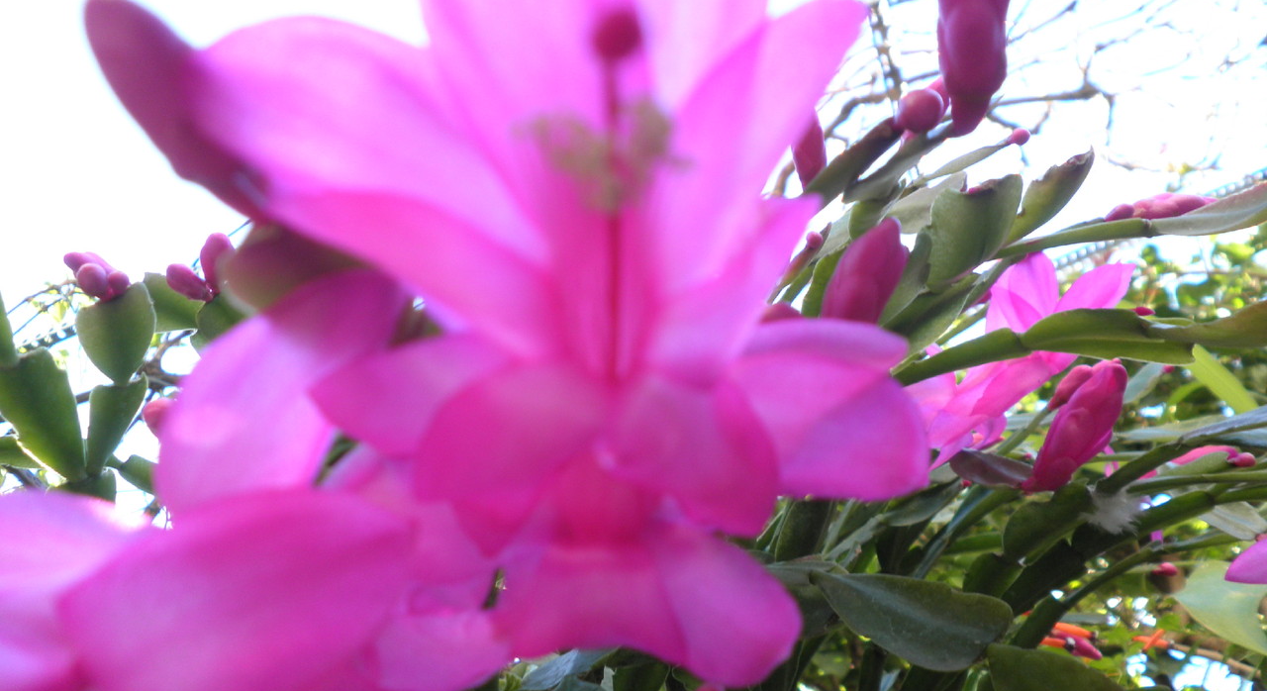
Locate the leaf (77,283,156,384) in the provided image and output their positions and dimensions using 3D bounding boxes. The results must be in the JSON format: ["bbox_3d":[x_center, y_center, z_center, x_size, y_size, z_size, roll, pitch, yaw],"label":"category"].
[{"bbox_3d":[-0.157,-0.004,0.290,0.024,0.030,0.006,2,-3,-6],"label":"leaf"}]

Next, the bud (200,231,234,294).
[{"bbox_3d":[-0.136,-0.027,0.310,0.012,0.021,0.012,6,-3,0],"label":"bud"}]

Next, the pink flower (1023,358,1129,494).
[{"bbox_3d":[0.102,0.019,0.220,0.017,0.035,0.015,35,6,0],"label":"pink flower"}]

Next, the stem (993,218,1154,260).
[{"bbox_3d":[0.116,-0.028,0.250,0.043,0.007,0.012,-14,-11,0],"label":"stem"}]

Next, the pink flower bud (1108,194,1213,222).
[{"bbox_3d":[0.154,-0.040,0.280,0.032,0.010,0.010,-12,-11,-9],"label":"pink flower bud"}]

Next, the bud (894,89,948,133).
[{"bbox_3d":[0.065,-0.053,0.215,0.010,0.011,0.011,12,26,-4],"label":"bud"}]

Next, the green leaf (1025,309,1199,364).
[{"bbox_3d":[0.124,-0.003,0.250,0.046,0.013,0.016,5,-15,4],"label":"green leaf"}]

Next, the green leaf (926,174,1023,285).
[{"bbox_3d":[0.089,-0.031,0.250,0.024,0.029,0.009,16,-9,8],"label":"green leaf"}]

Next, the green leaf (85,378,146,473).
[{"bbox_3d":[-0.158,0.025,0.290,0.017,0.029,0.006,14,0,-11],"label":"green leaf"}]

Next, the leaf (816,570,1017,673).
[{"bbox_3d":[0.056,0.056,0.192,0.040,0.019,0.006,18,-23,0],"label":"leaf"}]

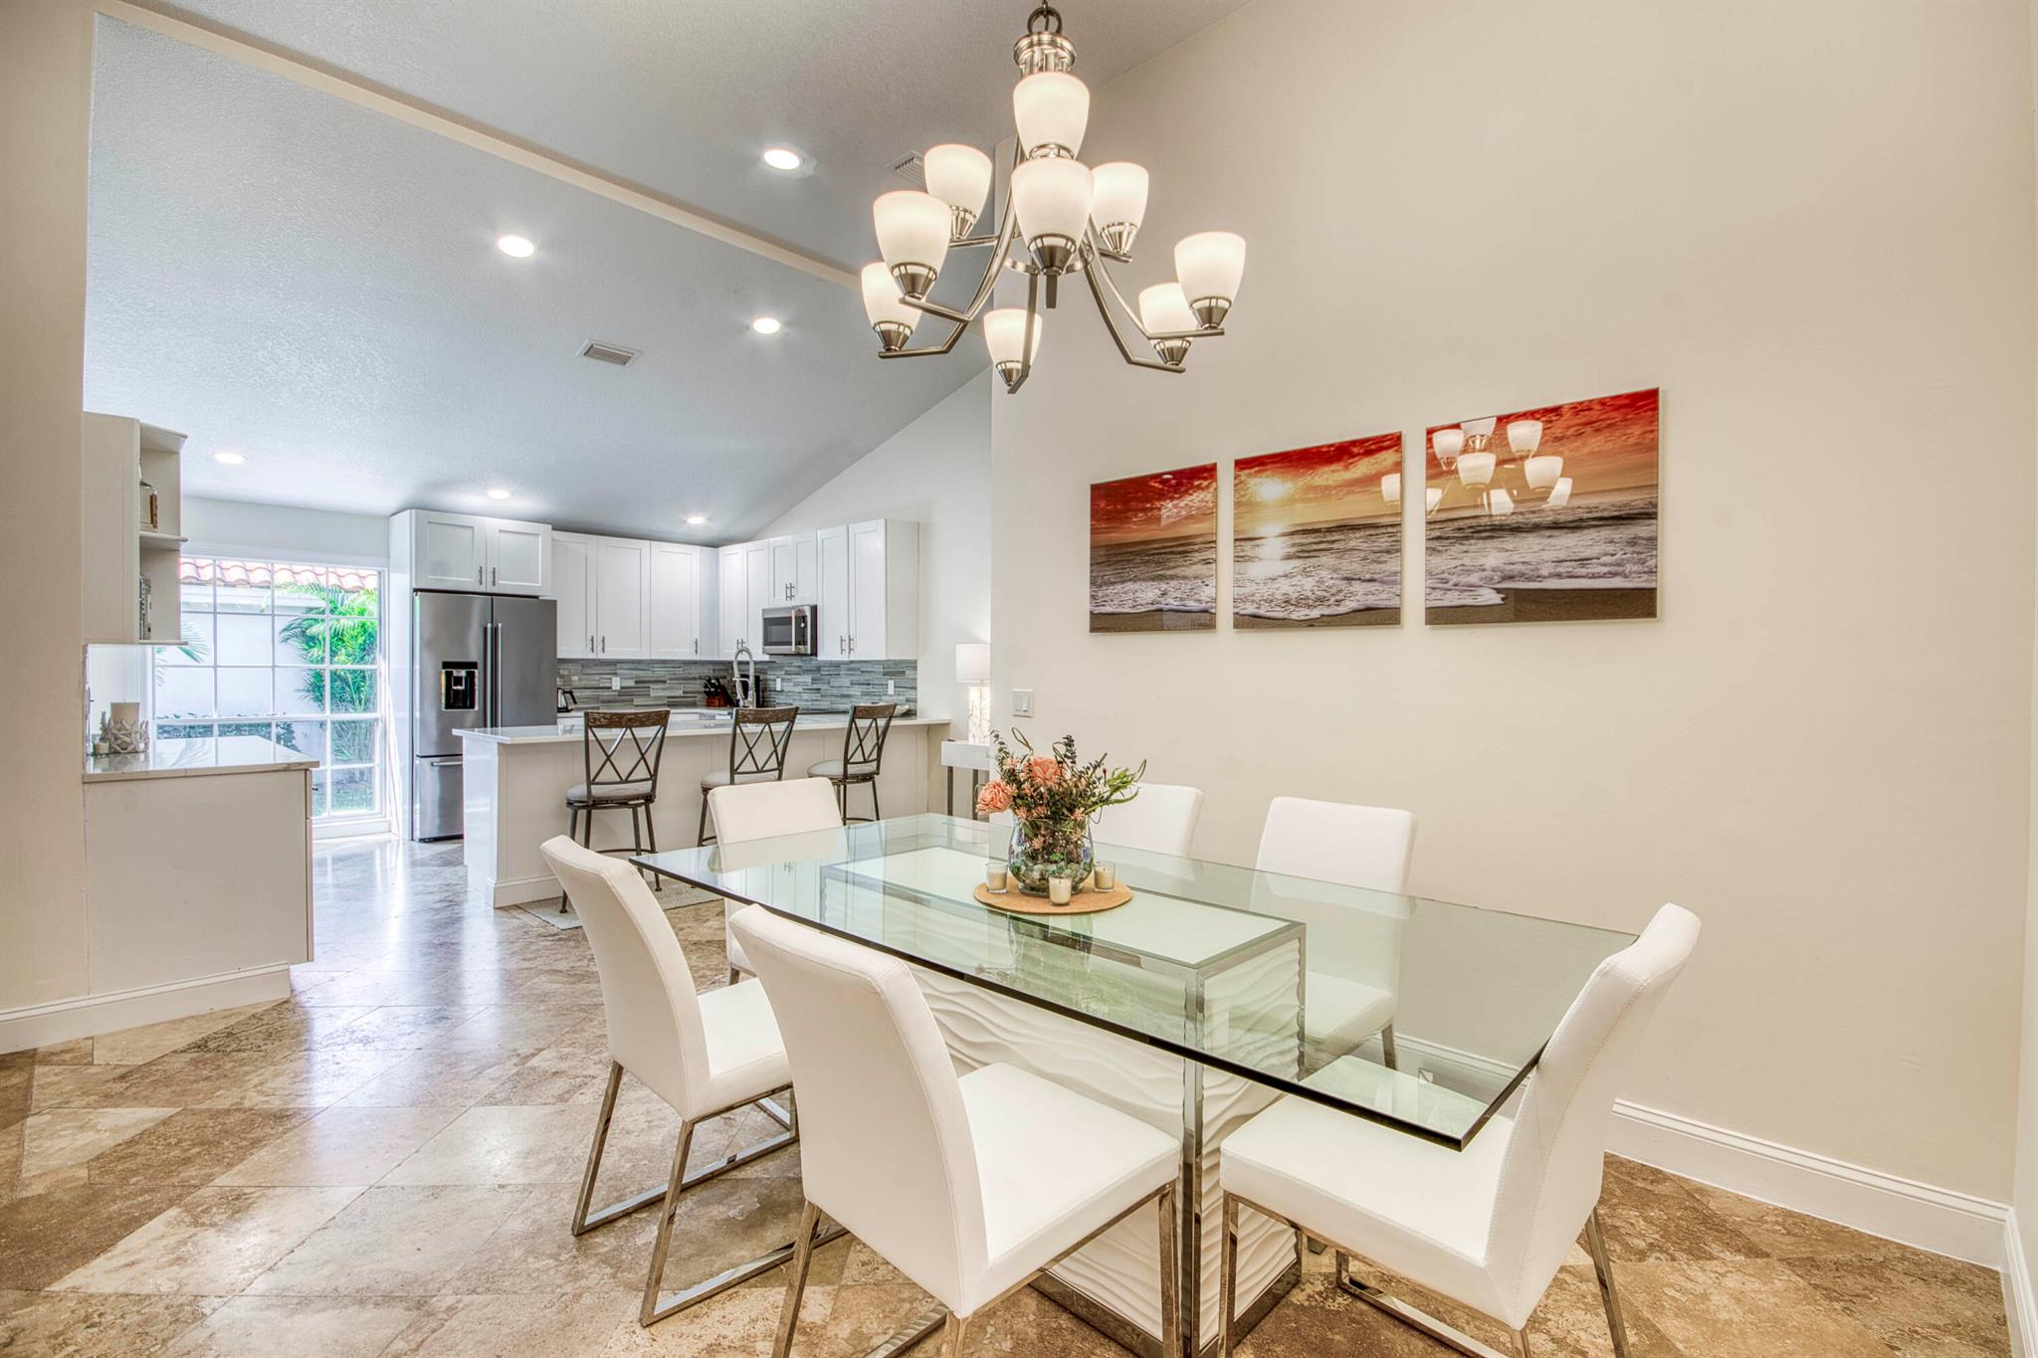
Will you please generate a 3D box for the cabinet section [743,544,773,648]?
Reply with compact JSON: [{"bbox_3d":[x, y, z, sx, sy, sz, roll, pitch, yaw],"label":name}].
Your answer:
[{"bbox_3d":[-2.259,-0.697,7.785,0.405,1.067,0.320,1,1,42],"label":"cabinet section"}]

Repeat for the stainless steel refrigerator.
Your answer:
[{"bbox_3d":[-4.261,0.288,6.675,0.740,1.800,0.925,1,1,43],"label":"stainless steel refrigerator"}]

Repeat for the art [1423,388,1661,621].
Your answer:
[{"bbox_3d":[1.440,-0.459,2.380,0.575,0.600,0.026,1,0,41],"label":"art"}]

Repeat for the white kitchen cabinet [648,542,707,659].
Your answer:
[{"bbox_3d":[-3.409,-0.737,8.276,0.334,1.100,0.551,1,0,41],"label":"white kitchen cabinet"}]

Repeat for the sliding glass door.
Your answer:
[{"bbox_3d":[-5.291,0.109,6.062,0.090,1.890,1.240,1,1,43],"label":"sliding glass door"}]

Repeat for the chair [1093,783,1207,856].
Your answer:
[{"bbox_3d":[0.251,0.814,2.784,0.440,0.905,0.650,1,1,43],"label":"chair"}]

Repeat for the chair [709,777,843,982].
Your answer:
[{"bbox_3d":[-0.608,0.801,2.655,0.620,0.900,0.455,1,0,41],"label":"chair"}]

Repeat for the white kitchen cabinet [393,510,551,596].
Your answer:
[{"bbox_3d":[-4.418,-0.971,6.883,0.627,0.580,0.969,1,0,41],"label":"white kitchen cabinet"}]

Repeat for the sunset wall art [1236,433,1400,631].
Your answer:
[{"bbox_3d":[0.961,-0.468,2.795,0.575,0.600,0.026,1,0,41],"label":"sunset wall art"}]

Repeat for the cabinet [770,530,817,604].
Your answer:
[{"bbox_3d":[-1.822,-0.926,7.377,0.765,0.585,0.330,1,1,43],"label":"cabinet"}]

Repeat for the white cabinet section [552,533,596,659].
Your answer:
[{"bbox_3d":[-3.894,-0.708,7.259,0.320,1.067,0.449,1,1,42],"label":"white cabinet section"}]

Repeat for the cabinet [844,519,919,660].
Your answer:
[{"bbox_3d":[-1.072,-0.678,6.680,0.477,1.065,0.330,1,1,43],"label":"cabinet"}]

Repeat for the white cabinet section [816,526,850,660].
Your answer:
[{"bbox_3d":[-1.398,-0.683,7.003,0.420,1.067,0.320,1,1,42],"label":"white cabinet section"}]

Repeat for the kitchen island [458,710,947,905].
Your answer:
[{"bbox_3d":[-1.904,0.769,5.856,0.930,0.920,3.210,1,0,41],"label":"kitchen island"}]

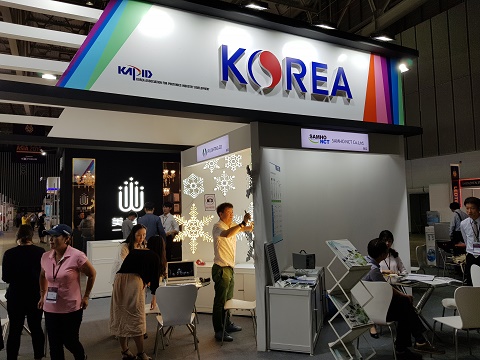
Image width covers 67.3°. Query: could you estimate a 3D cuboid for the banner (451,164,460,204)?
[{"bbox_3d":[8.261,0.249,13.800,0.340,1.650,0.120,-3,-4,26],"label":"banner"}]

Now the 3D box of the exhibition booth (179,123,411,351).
[{"bbox_3d":[0.760,0.720,5.728,2.468,2.570,2.450,1,-4,-27],"label":"exhibition booth"}]

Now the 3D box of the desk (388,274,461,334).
[{"bbox_3d":[2.260,1.594,4.389,0.820,0.740,0.800,0,-4,-27],"label":"desk"}]

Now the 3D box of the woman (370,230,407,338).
[{"bbox_3d":[1.995,1.356,4.745,0.500,1.290,0.780,-3,-3,18],"label":"woman"}]

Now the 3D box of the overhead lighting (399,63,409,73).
[{"bbox_3d":[2.749,-1.891,6.061,0.200,0.160,0.200,0,-4,-27],"label":"overhead lighting"}]

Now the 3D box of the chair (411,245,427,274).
[{"bbox_3d":[3.341,1.683,7.025,0.480,0.800,0.520,1,-4,-42],"label":"chair"}]

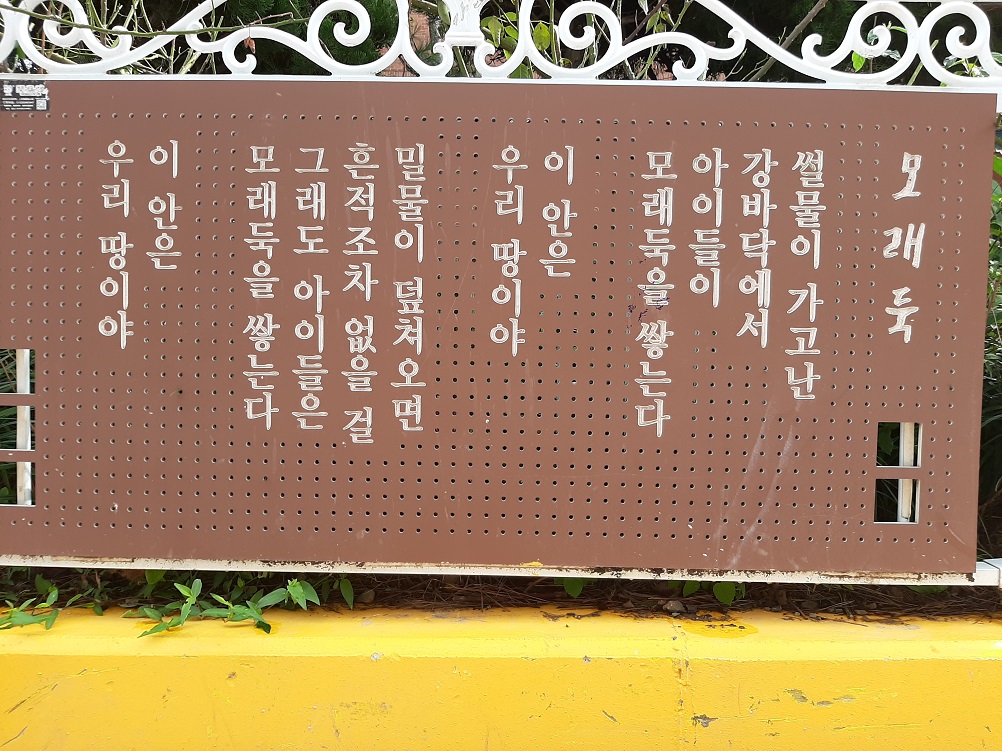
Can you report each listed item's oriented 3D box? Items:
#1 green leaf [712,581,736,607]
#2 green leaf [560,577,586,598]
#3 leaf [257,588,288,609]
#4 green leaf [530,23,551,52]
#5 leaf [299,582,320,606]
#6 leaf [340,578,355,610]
[{"bbox_3d":[0.432,0.419,1.450,0.044,0.052,0.018,1,2,0],"label":"green leaf"},{"bbox_3d":[0.140,0.403,1.450,0.038,0.054,0.016,1,2,0],"label":"green leaf"},{"bbox_3d":[-0.407,0.397,1.340,0.057,0.036,0.030,1,2,0],"label":"leaf"},{"bbox_3d":[0.084,-0.697,1.550,0.038,0.060,0.018,1,2,0],"label":"green leaf"},{"bbox_3d":[-0.342,0.391,1.350,0.036,0.047,0.018,1,2,0],"label":"leaf"},{"bbox_3d":[-0.284,0.404,1.390,0.026,0.061,0.016,1,2,0],"label":"leaf"}]

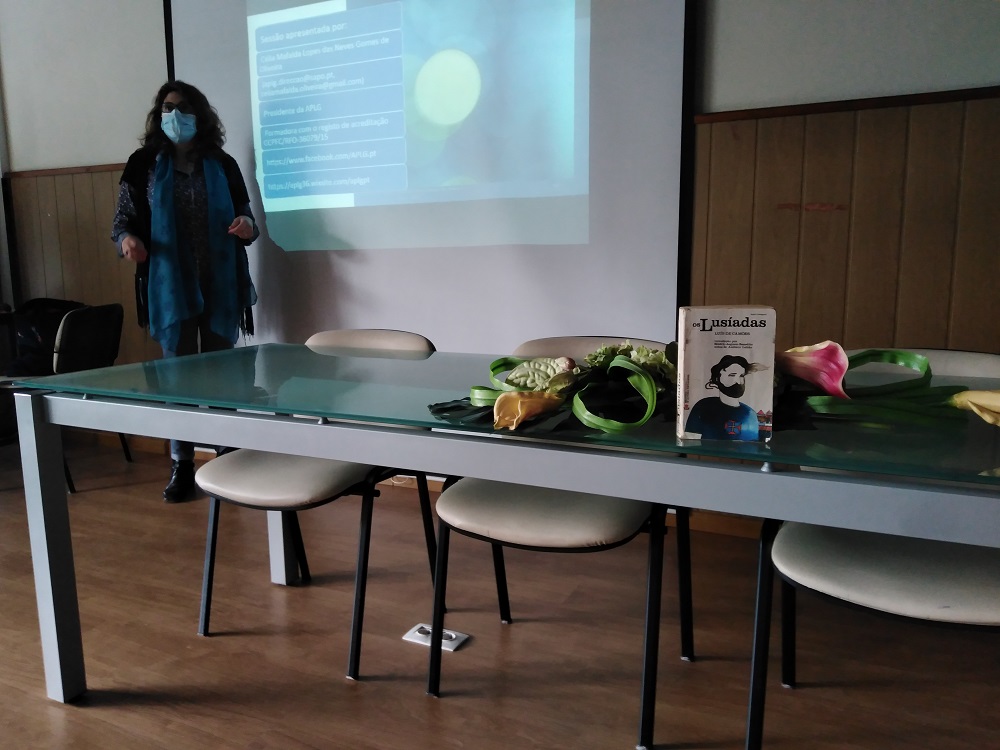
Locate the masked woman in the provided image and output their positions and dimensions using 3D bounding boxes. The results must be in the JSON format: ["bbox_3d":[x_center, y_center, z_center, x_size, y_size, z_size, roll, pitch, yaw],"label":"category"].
[{"bbox_3d":[-1.315,-0.326,3.170,0.570,1.740,0.400,-3,9,-17],"label":"masked woman"}]

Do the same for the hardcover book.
[{"bbox_3d":[0.303,-0.001,1.012,0.119,0.178,0.040,0,8,3],"label":"hardcover book"}]

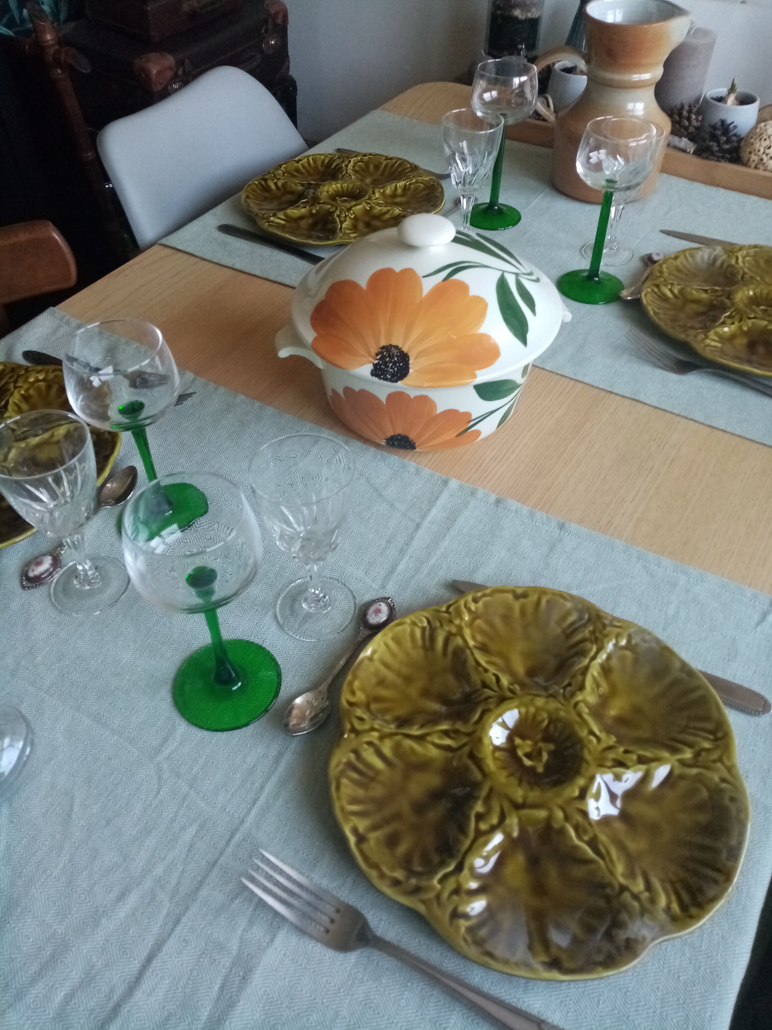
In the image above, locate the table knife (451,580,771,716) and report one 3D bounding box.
[{"bbox_3d":[0.150,0.089,0.540,0.229,0.009,0.021,22,51,18],"label":"table knife"}]

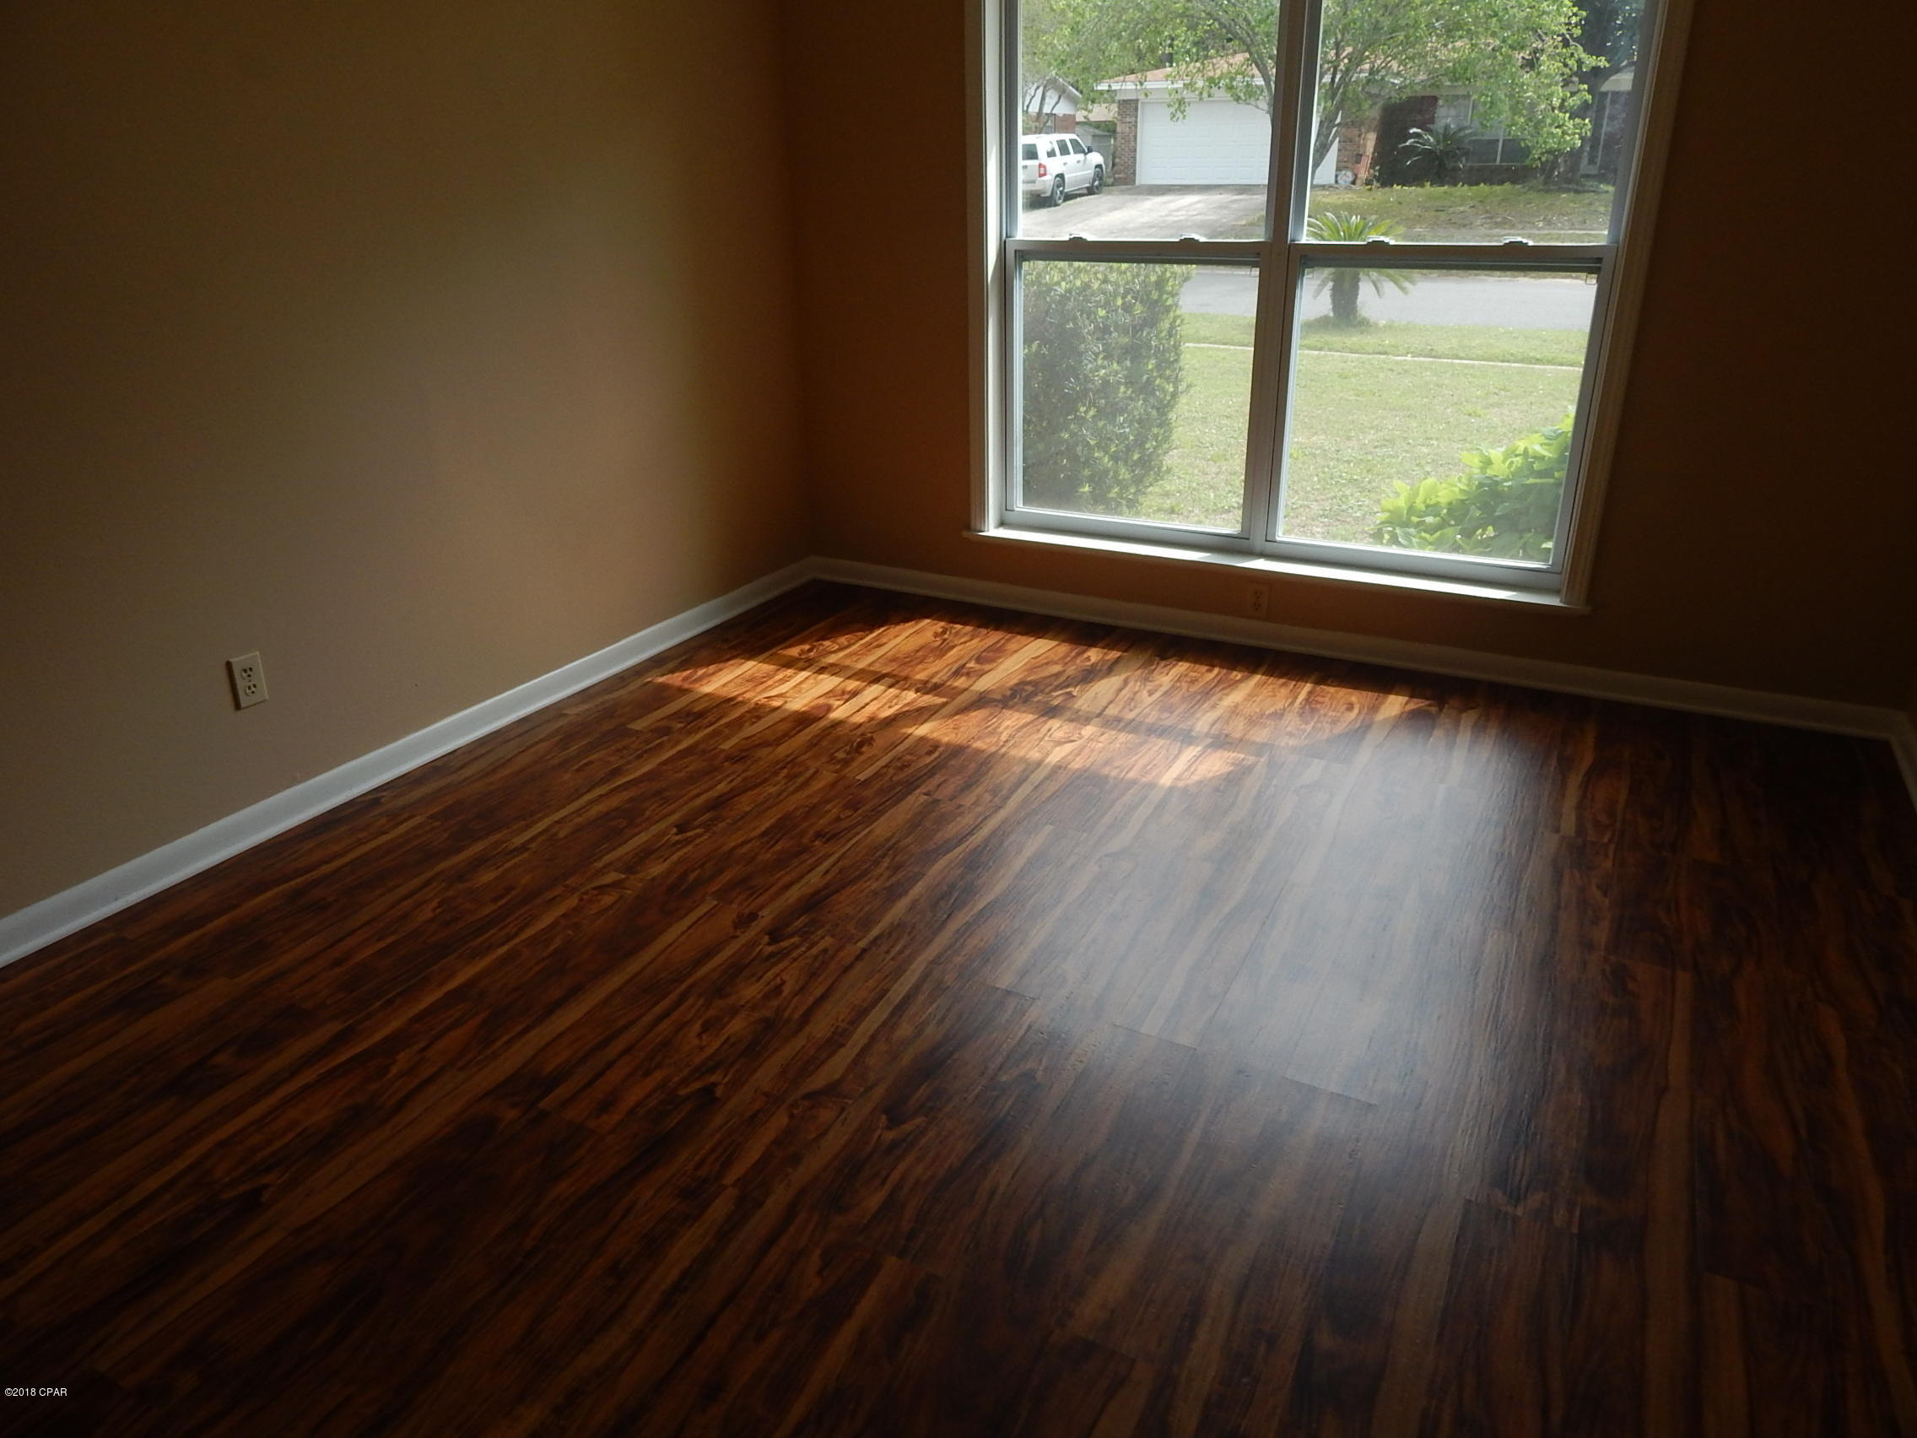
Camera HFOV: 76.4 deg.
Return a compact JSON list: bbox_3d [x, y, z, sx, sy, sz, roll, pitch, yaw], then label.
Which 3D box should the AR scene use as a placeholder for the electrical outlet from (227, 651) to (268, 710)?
[{"bbox_3d":[-1.595,-0.085,2.736,0.008,0.115,0.070,11,27,26],"label":"electrical outlet"}]

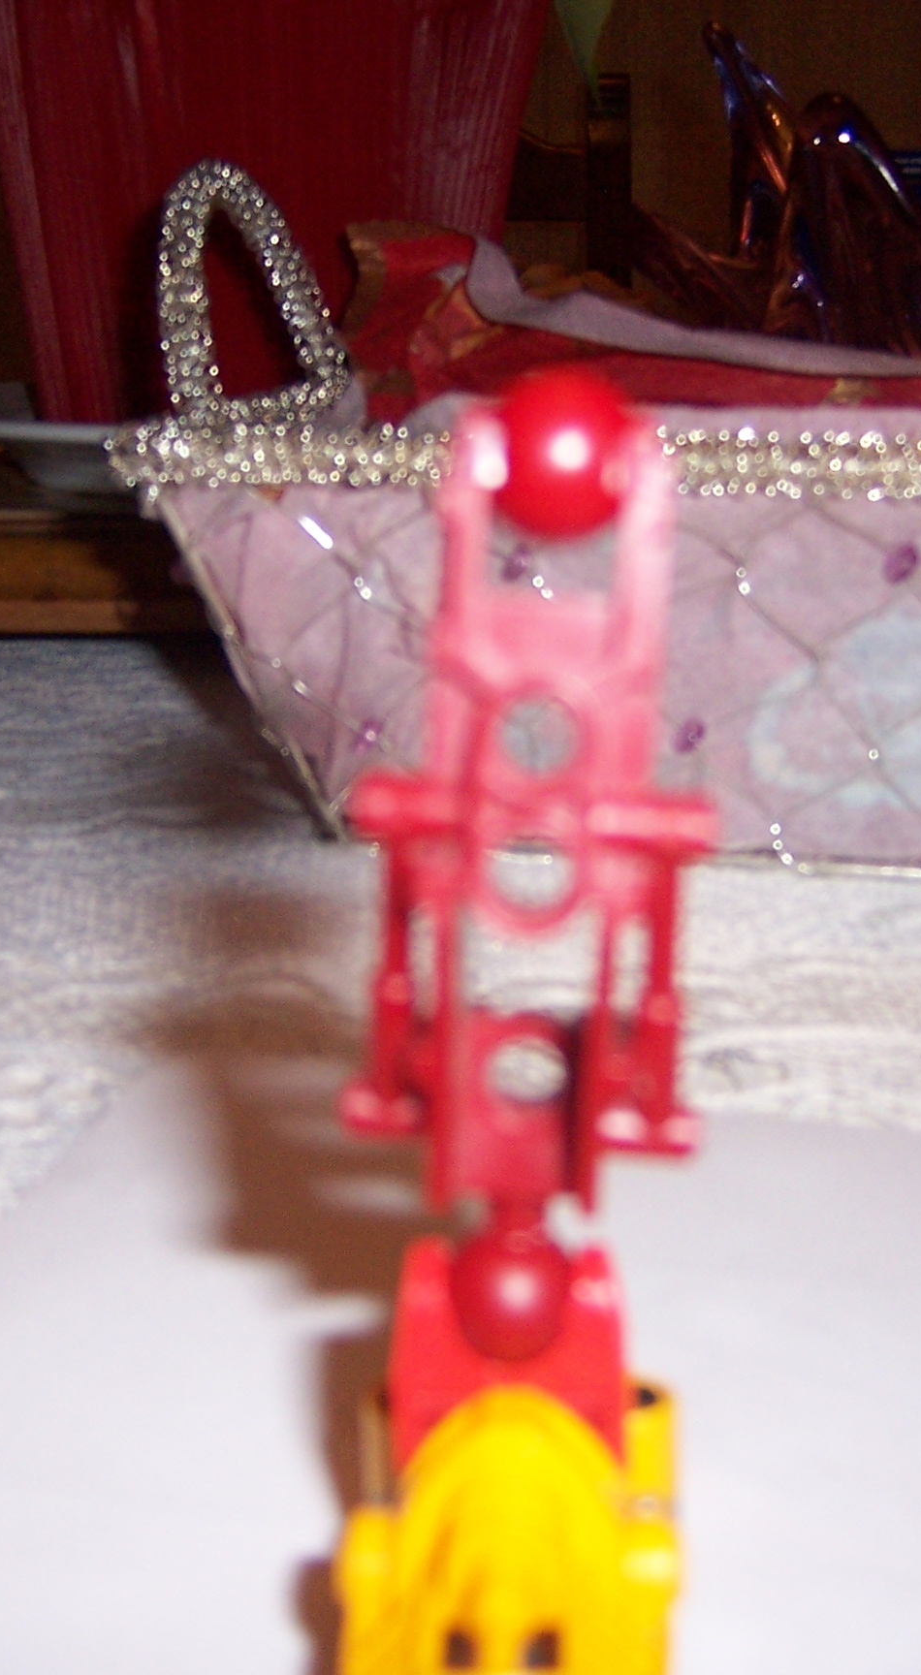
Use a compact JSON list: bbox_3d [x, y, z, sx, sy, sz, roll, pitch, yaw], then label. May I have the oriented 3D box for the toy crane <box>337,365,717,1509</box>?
[{"bbox_3d":[0.005,0.007,0.157,0.027,0.081,0.026,3,11,0],"label":"toy crane"}]

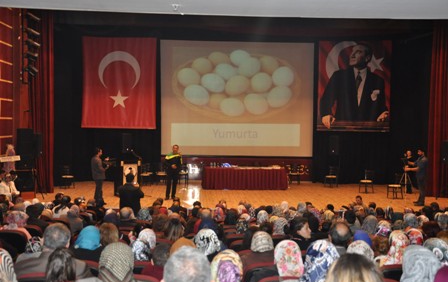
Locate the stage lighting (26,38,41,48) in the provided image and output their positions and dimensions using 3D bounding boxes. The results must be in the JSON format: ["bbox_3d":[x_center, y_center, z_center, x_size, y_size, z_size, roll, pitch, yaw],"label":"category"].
[{"bbox_3d":[-5.681,-2.908,17.800,0.320,0.320,0.420,3,-18,46],"label":"stage lighting"}]

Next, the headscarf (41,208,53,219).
[{"bbox_3d":[-2.849,1.224,9.604,0.210,0.260,0.250,1,2,6],"label":"headscarf"}]

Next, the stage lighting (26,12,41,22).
[{"bbox_3d":[-6.160,-3.993,19.300,0.450,0.340,0.350,16,-9,-43],"label":"stage lighting"}]

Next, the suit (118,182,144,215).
[{"bbox_3d":[-2.222,1.404,14.314,0.580,0.820,0.380,1,2,6],"label":"suit"}]

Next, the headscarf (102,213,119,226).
[{"bbox_3d":[-1.585,1.148,8.404,0.220,0.270,0.250,1,2,3],"label":"headscarf"}]

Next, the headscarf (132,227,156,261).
[{"bbox_3d":[-0.757,0.966,5.601,0.230,0.290,0.250,1,0,0],"label":"headscarf"}]

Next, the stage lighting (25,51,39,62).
[{"bbox_3d":[-5.735,-2.520,17.800,0.320,0.320,0.420,3,-21,47],"label":"stage lighting"}]

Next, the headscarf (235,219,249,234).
[{"bbox_3d":[0.253,1.255,8.701,0.200,0.250,0.230,1,0,-3],"label":"headscarf"}]

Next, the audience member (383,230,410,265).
[{"bbox_3d":[1.534,1.402,5.518,0.480,1.200,0.650,1,2,-3],"label":"audience member"}]

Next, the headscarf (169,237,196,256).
[{"bbox_3d":[-0.328,0.911,4.804,0.210,0.270,0.250,1,2,0],"label":"headscarf"}]

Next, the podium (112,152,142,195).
[{"bbox_3d":[-3.056,1.098,19.000,0.750,1.400,0.580,0,2,-25],"label":"podium"}]

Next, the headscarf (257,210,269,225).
[{"bbox_3d":[0.656,1.313,10.201,0.200,0.250,0.240,1,0,-3],"label":"headscarf"}]

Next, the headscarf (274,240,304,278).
[{"bbox_3d":[0.481,0.870,4.405,0.215,0.280,0.250,1,2,-1],"label":"headscarf"}]

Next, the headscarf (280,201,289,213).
[{"bbox_3d":[1.464,1.592,14.400,0.210,0.290,0.240,1,2,-1],"label":"headscarf"}]

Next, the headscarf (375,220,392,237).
[{"bbox_3d":[1.928,1.089,7.204,0.210,0.260,0.250,1,2,-6],"label":"headscarf"}]

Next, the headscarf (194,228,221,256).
[{"bbox_3d":[-0.142,0.867,5.001,0.220,0.260,0.250,1,0,0],"label":"headscarf"}]

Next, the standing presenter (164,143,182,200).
[{"bbox_3d":[-1.582,0.987,18.700,0.540,1.730,0.360,1,2,-7],"label":"standing presenter"}]

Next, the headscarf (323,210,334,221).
[{"bbox_3d":[1.738,1.277,9.900,0.220,0.290,0.250,1,2,-3],"label":"headscarf"}]

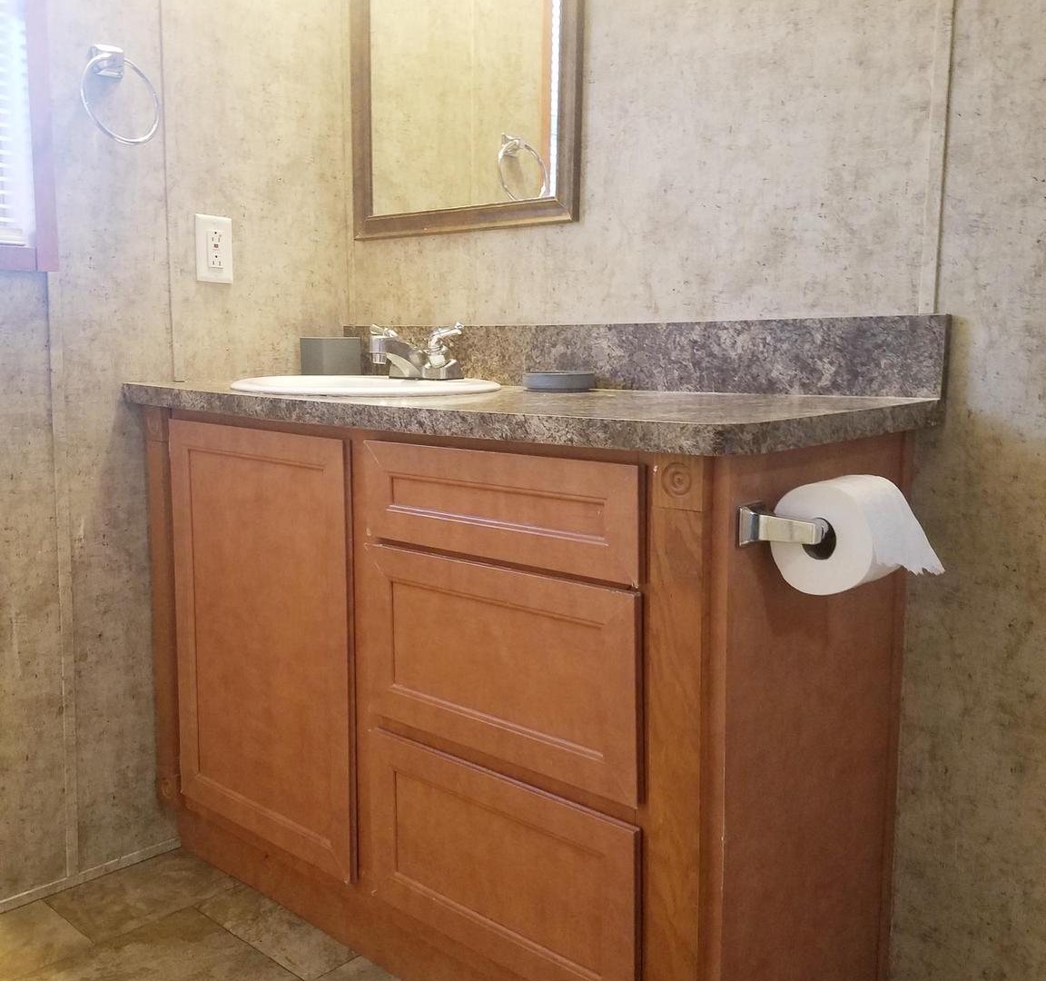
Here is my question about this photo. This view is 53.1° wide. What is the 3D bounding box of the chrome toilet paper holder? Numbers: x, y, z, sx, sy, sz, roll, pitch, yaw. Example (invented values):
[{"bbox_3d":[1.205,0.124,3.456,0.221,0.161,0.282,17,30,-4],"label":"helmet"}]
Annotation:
[{"bbox_3d":[0.301,0.032,1.061,0.089,0.041,0.181,7,10,42],"label":"chrome toilet paper holder"}]

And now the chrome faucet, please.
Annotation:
[{"bbox_3d":[-0.192,-0.230,1.734,0.214,0.093,0.145,7,10,42],"label":"chrome faucet"}]

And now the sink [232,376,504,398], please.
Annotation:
[{"bbox_3d":[-0.254,-0.100,1.682,0.468,0.160,0.393,7,10,42],"label":"sink"}]

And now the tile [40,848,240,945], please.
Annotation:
[{"bbox_3d":[-0.611,0.665,1.738,0.202,0.010,0.285,7,10,42],"label":"tile"}]

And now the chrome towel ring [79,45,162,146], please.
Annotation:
[{"bbox_3d":[-0.636,-0.616,1.634,0.072,0.146,0.127,7,10,42],"label":"chrome towel ring"}]

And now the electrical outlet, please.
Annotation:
[{"bbox_3d":[-0.534,-0.419,1.822,0.008,0.113,0.070,7,10,42],"label":"electrical outlet"}]

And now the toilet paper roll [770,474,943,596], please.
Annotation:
[{"bbox_3d":[0.332,0.044,1.039,0.132,0.111,0.110,7,10,42],"label":"toilet paper roll"}]

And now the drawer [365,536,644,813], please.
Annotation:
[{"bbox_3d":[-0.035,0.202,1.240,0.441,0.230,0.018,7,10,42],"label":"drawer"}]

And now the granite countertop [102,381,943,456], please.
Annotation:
[{"bbox_3d":[-0.075,-0.123,1.506,1.164,0.039,0.461,7,10,42],"label":"granite countertop"}]

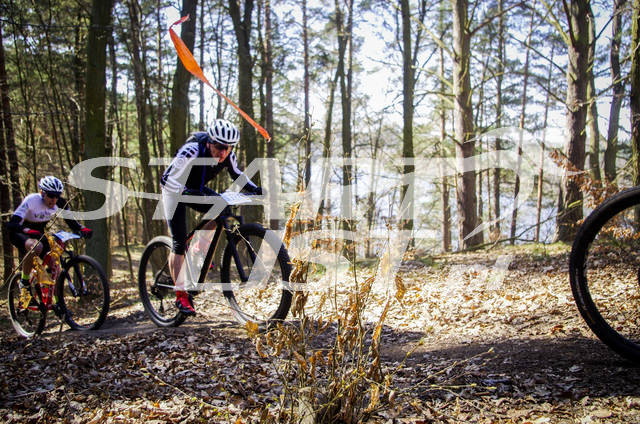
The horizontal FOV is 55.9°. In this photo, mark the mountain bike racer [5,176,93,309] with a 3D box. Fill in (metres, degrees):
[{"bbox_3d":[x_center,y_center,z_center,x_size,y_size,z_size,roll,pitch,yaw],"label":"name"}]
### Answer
[{"bbox_3d":[-2.917,0.384,6.325,0.890,1.480,0.690,4,6,35],"label":"mountain bike racer"}]

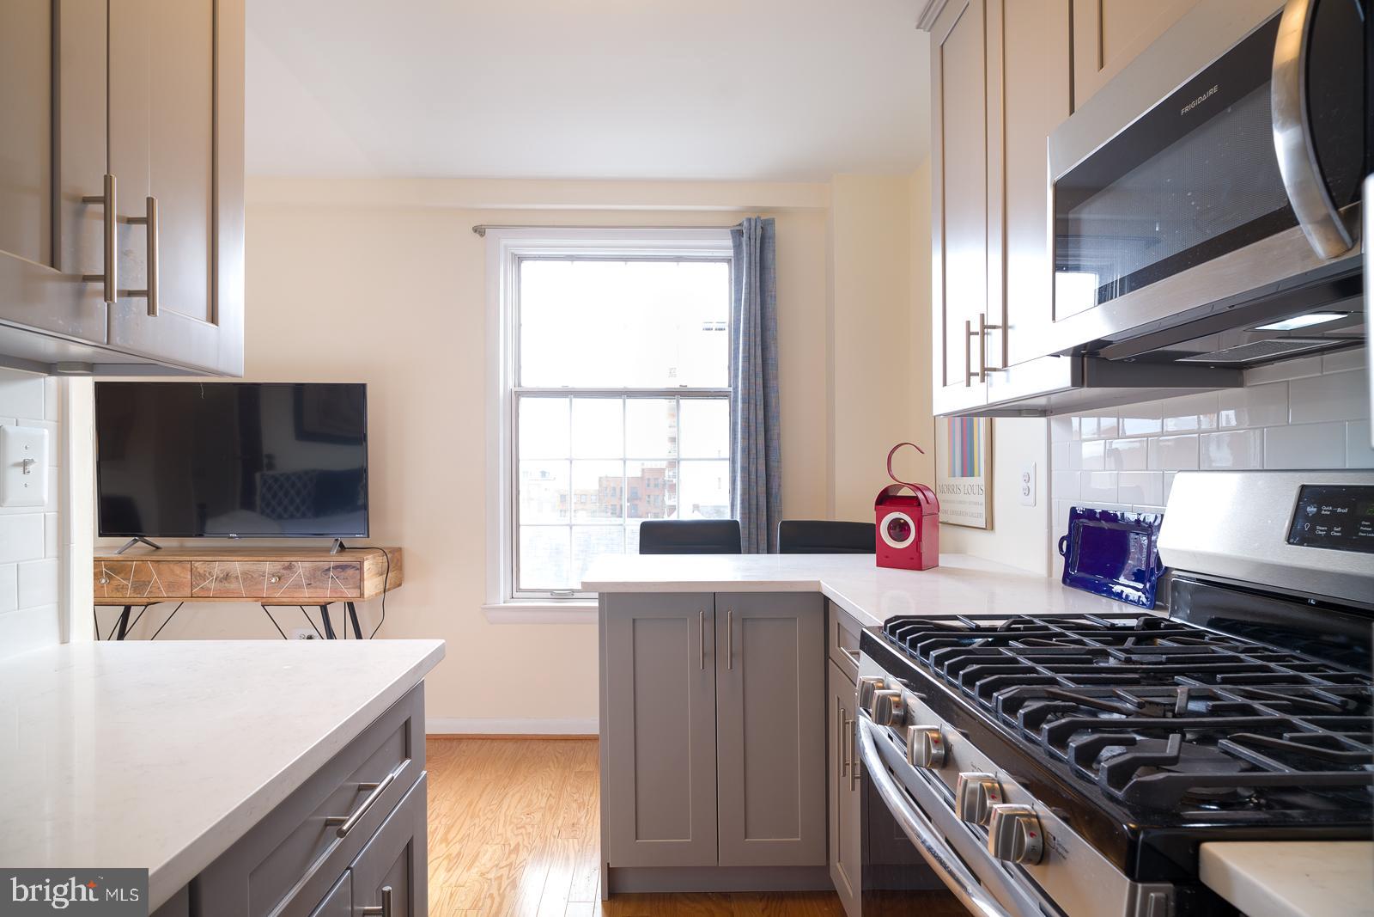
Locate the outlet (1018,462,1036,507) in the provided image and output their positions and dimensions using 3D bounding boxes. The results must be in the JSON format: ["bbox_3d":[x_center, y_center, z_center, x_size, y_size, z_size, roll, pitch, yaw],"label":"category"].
[{"bbox_3d":[0.978,0.074,1.980,0.010,0.130,0.085,0,-1,-3],"label":"outlet"}]

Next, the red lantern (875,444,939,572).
[{"bbox_3d":[0.678,0.141,2.110,0.149,0.378,0.127,-1,-1,41],"label":"red lantern"}]

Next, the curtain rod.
[{"bbox_3d":[-0.278,-1.007,3.061,1.318,0.030,0.100,0,-1,-2],"label":"curtain rod"}]

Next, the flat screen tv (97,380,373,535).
[{"bbox_3d":[-1.876,0.007,2.871,1.102,0.645,0.090,0,-1,-2],"label":"flat screen tv"}]

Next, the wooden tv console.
[{"bbox_3d":[-1.904,0.812,2.819,1.313,0.846,0.377,0,-1,-2],"label":"wooden tv console"}]

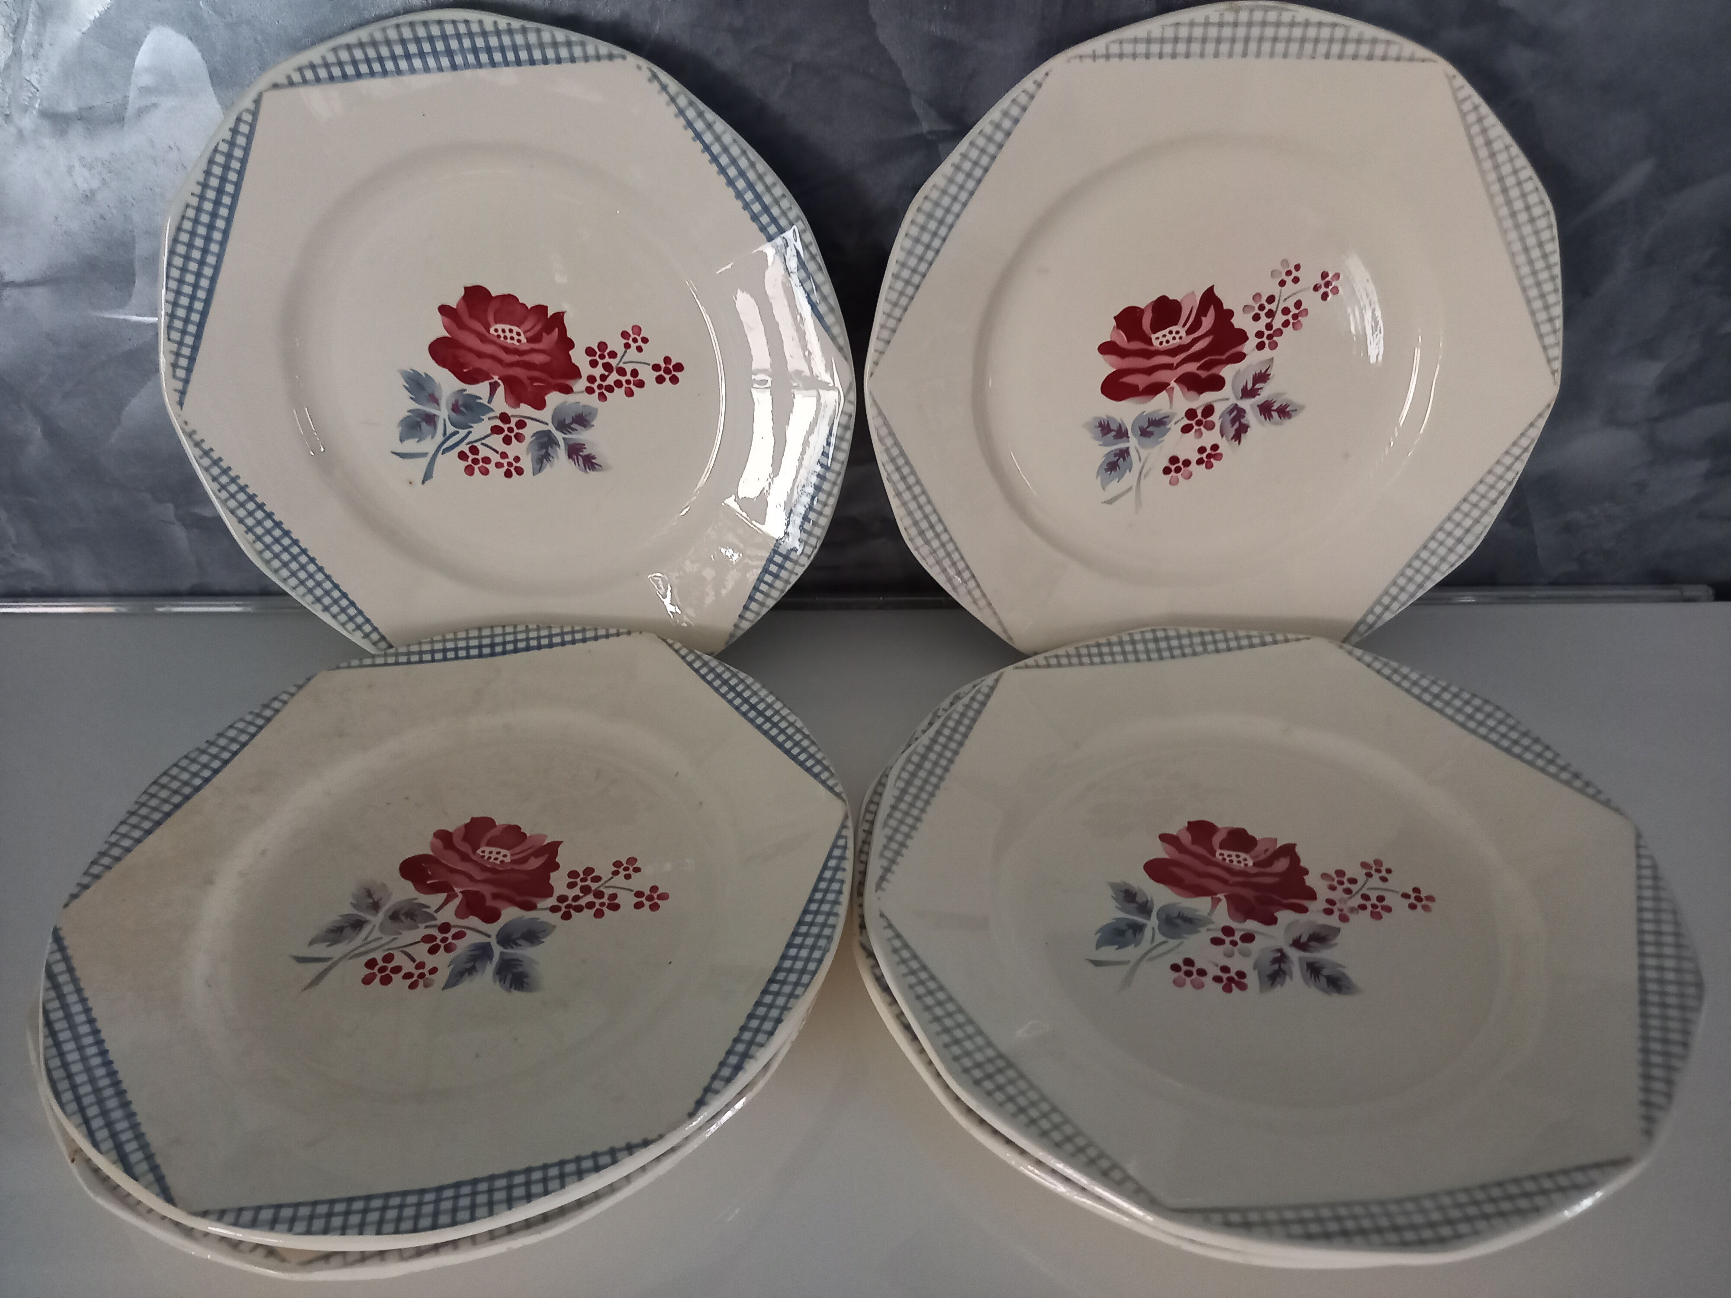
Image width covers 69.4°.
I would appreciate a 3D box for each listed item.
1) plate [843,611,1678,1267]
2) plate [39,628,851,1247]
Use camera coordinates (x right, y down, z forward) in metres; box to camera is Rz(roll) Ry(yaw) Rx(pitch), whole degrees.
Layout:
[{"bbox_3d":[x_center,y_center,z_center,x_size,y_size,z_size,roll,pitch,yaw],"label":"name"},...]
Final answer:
[{"bbox_3d":[0.120,0.074,0.385,0.237,0.025,0.237,-2,39,0],"label":"plate"},{"bbox_3d":[-0.120,0.073,0.388,0.237,0.025,0.237,-2,39,0],"label":"plate"}]

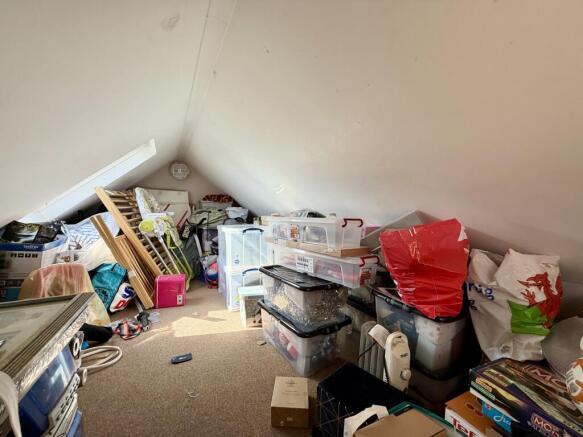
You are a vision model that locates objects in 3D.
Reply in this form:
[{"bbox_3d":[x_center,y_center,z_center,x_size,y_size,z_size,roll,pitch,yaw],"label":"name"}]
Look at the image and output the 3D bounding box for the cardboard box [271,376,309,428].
[{"bbox_3d":[-0.001,0.916,1.181,0.169,0.102,0.191,0,3,2],"label":"cardboard box"}]

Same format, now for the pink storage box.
[{"bbox_3d":[-1.244,0.751,2.468,0.270,0.285,0.190,-1,3,-19],"label":"pink storage box"}]

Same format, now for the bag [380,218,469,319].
[{"bbox_3d":[0.634,0.195,1.162,0.360,0.410,0.230,1,3,20],"label":"bag"}]

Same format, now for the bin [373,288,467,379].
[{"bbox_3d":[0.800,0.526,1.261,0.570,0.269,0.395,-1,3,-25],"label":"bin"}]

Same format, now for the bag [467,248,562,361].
[{"bbox_3d":[0.984,0.370,1.081,0.340,0.450,0.190,0,3,-10],"label":"bag"}]

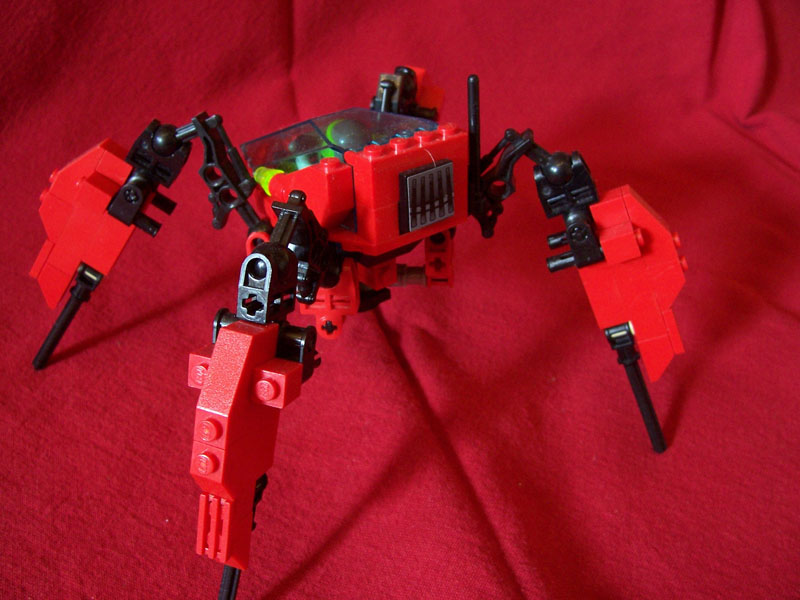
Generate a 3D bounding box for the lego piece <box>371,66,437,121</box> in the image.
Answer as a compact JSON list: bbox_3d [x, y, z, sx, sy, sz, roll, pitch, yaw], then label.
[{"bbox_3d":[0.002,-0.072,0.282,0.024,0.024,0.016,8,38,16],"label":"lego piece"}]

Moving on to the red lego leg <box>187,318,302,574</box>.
[{"bbox_3d":[-0.039,0.037,0.186,0.024,0.064,0.030,12,15,14],"label":"red lego leg"}]

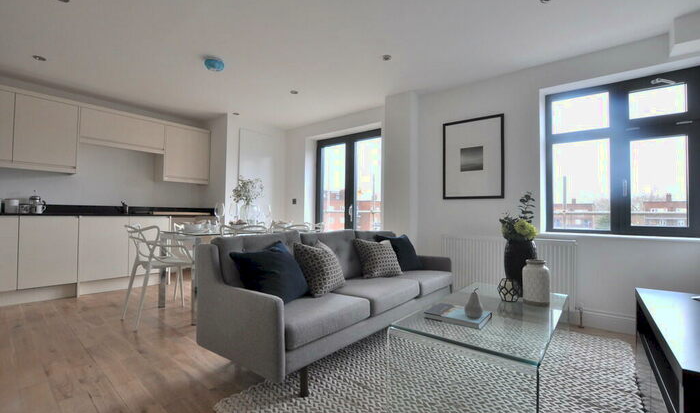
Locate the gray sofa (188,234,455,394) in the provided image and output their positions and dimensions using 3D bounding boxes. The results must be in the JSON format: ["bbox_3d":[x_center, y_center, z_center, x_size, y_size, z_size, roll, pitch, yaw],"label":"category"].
[{"bbox_3d":[0.001,0.597,2.327,0.890,0.790,1.990,0,-2,40],"label":"gray sofa"}]

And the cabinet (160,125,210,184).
[{"bbox_3d":[-2.458,-0.726,4.309,0.330,0.777,0.602,0,-2,40],"label":"cabinet"}]

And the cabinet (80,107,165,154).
[{"bbox_3d":[-2.967,-0.927,3.803,0.330,0.410,0.860,0,-2,40],"label":"cabinet"}]

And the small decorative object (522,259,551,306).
[{"bbox_3d":[1.100,0.449,1.719,0.137,0.250,0.137,0,-2,40],"label":"small decorative object"}]

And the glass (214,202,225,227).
[{"bbox_3d":[-1.252,0.106,2.800,0.082,0.260,0.082,0,-2,40],"label":"glass"}]

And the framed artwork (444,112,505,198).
[{"bbox_3d":[1.305,-0.510,3.128,0.630,0.857,0.030,0,-2,40],"label":"framed artwork"}]

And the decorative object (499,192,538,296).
[{"bbox_3d":[1.110,0.243,1.902,0.225,0.670,0.210,0,-2,30],"label":"decorative object"}]

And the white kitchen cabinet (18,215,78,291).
[{"bbox_3d":[-3.256,0.456,3.131,0.580,0.708,0.422,0,-2,40],"label":"white kitchen cabinet"}]

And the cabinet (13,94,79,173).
[{"bbox_3d":[-3.416,-0.769,3.276,0.330,0.770,0.475,0,-2,40],"label":"cabinet"}]

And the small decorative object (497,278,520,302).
[{"bbox_3d":[0.973,0.511,1.781,0.115,0.125,0.115,0,-2,40],"label":"small decorative object"}]

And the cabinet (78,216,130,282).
[{"bbox_3d":[-3.024,0.481,3.530,0.580,0.723,0.460,0,-2,40],"label":"cabinet"}]

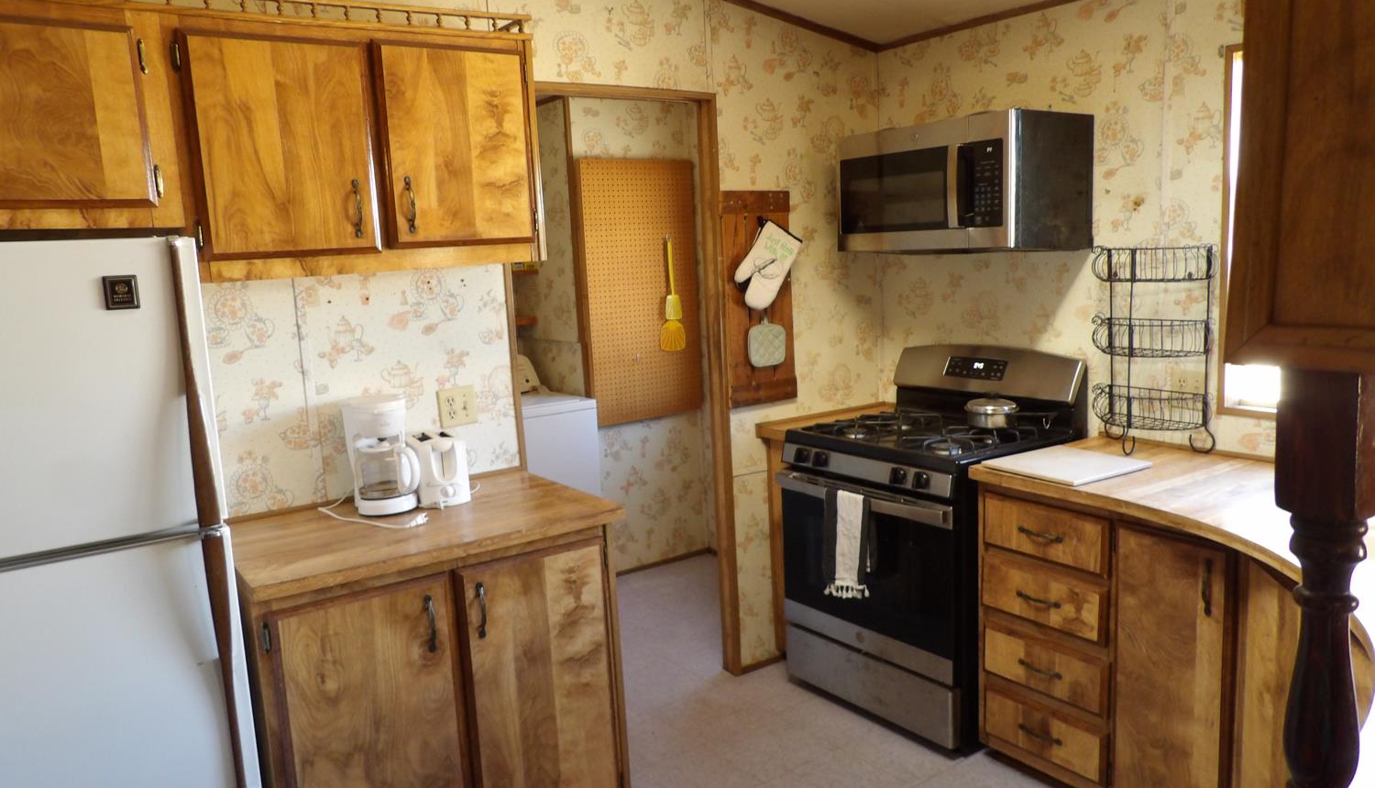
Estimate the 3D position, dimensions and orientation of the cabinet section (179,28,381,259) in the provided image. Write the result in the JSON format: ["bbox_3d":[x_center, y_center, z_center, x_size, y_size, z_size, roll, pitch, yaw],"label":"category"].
[{"bbox_3d":[-1.028,-0.592,2.368,0.400,0.502,0.320,-8,10,-33],"label":"cabinet section"}]

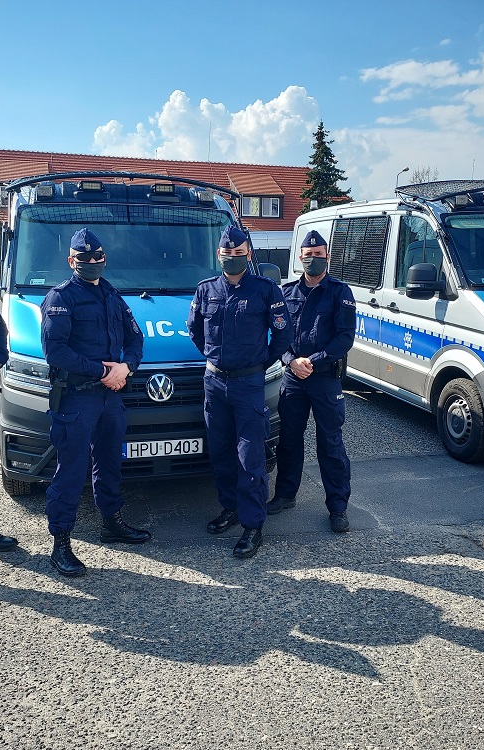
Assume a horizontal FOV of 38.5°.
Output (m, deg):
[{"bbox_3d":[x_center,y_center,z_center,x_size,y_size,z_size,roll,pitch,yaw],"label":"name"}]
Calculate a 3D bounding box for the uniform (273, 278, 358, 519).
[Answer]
[{"bbox_3d":[0.420,0.091,4.442,0.550,1.450,0.400,4,10,25],"label":"uniform"}]

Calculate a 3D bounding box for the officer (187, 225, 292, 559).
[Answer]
[{"bbox_3d":[0.000,0.076,4.065,0.590,1.860,0.450,4,10,25],"label":"officer"}]

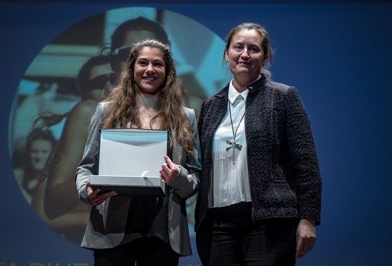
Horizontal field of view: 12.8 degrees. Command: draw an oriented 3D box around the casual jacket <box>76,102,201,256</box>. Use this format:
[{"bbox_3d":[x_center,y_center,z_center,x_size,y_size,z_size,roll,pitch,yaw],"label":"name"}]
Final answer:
[{"bbox_3d":[-0.242,0.194,7.350,0.520,0.660,0.340,0,-6,4],"label":"casual jacket"}]

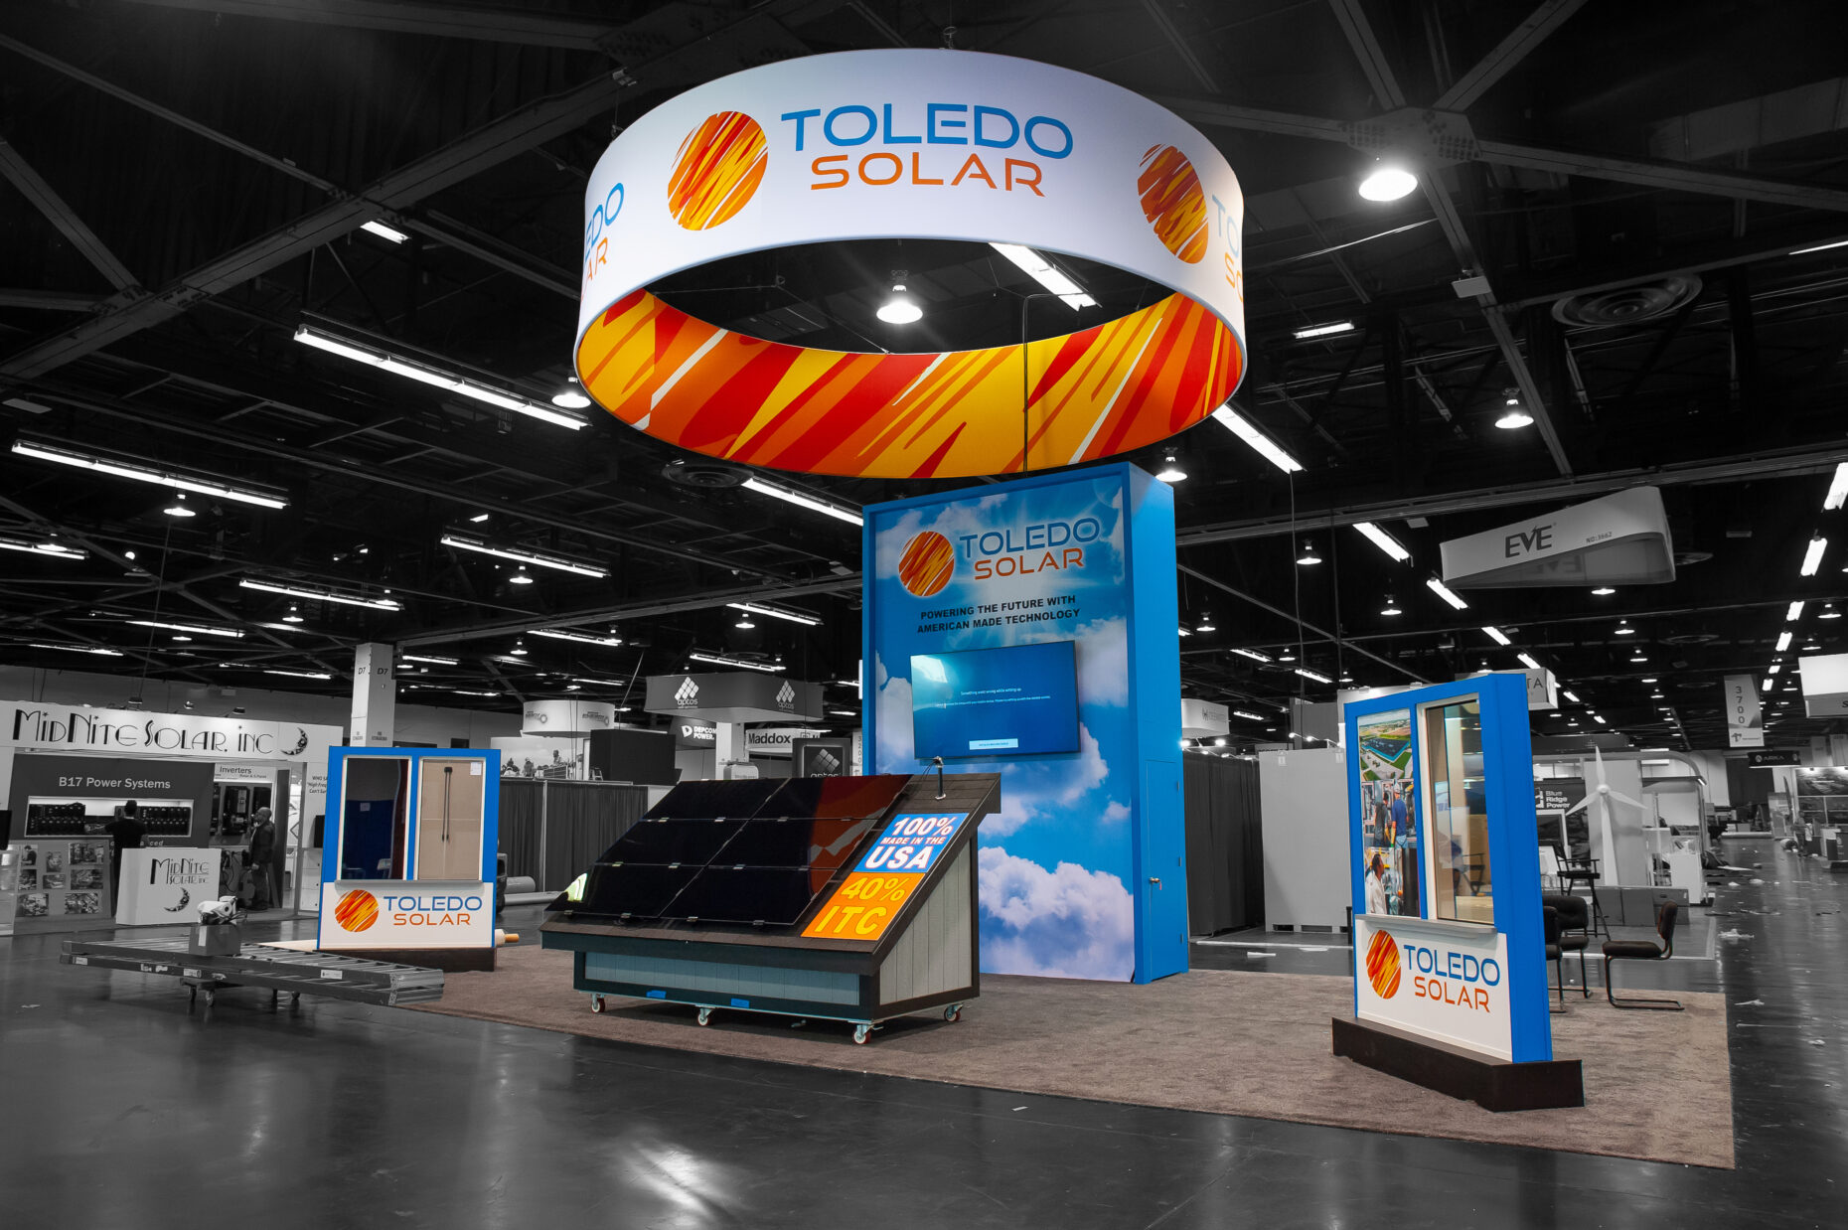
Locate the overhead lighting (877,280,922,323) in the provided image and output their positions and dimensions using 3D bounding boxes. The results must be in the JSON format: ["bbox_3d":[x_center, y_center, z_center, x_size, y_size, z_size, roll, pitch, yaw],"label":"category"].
[{"bbox_3d":[-0.326,-4.152,16.202,0.570,0.440,0.570,0,-10,0],"label":"overhead lighting"}]

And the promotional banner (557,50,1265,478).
[{"bbox_3d":[-0.121,-2.892,11.855,6.100,1.522,6.100,0,-10,0],"label":"promotional banner"}]

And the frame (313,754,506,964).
[{"bbox_3d":[-4.863,2.322,11.808,1.620,2.098,0.520,2,-10,-10],"label":"frame"}]

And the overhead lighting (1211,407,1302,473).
[{"bbox_3d":[5.737,-3.101,21.311,0.320,0.140,4.850,-6,-11,32],"label":"overhead lighting"}]

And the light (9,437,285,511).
[{"bbox_3d":[-14.580,-2.619,23.599,0.300,0.160,4.870,-6,-11,32],"label":"light"}]

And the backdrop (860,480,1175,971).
[{"bbox_3d":[0.970,1.142,12.676,3.090,4.810,1.190,-6,-11,32],"label":"backdrop"}]

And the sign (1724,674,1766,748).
[{"bbox_3d":[33.955,3.974,50.952,1.150,2.920,0.060,-6,-11,32],"label":"sign"}]

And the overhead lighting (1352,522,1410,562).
[{"bbox_3d":[10.970,-1.805,29.394,0.300,0.160,4.870,-6,-11,32],"label":"overhead lighting"}]

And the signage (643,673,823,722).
[{"bbox_3d":[-7.078,3.228,46.907,4.370,1.240,5.770,-4,-10,22],"label":"signage"}]

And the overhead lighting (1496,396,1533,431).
[{"bbox_3d":[9.840,-3.406,20.527,0.570,0.440,0.570,0,-10,0],"label":"overhead lighting"}]

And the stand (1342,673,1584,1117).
[{"bbox_3d":[2.837,1.468,6.834,0.525,2.109,1.500,2,-10,-10],"label":"stand"}]

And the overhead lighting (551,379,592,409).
[{"bbox_3d":[-5.352,-3.406,18.733,0.580,0.400,0.580,0,-9,0],"label":"overhead lighting"}]

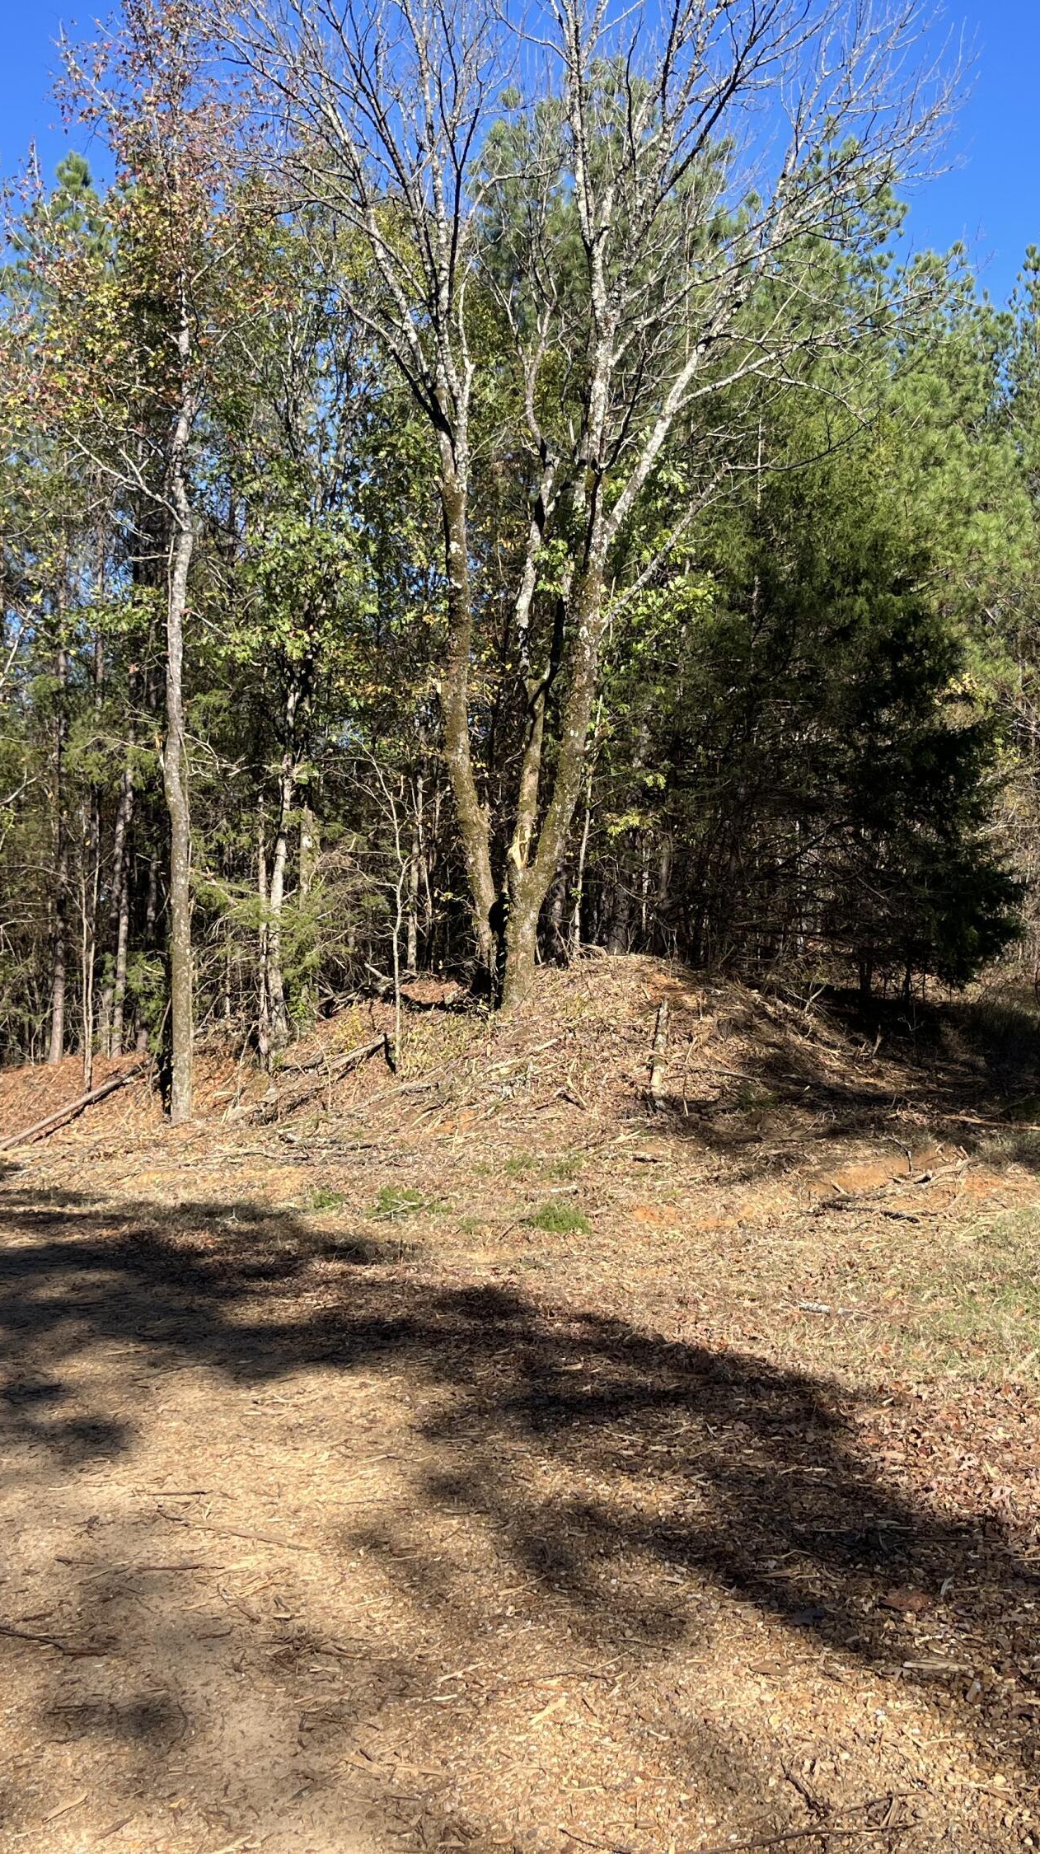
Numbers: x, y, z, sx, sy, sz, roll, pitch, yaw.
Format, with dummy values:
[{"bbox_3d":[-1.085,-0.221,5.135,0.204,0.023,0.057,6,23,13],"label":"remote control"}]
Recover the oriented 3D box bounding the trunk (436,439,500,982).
[{"bbox_3d":[-0.458,-1.872,16.000,0.500,4.693,0.360,1,1,-2],"label":"trunk"}]

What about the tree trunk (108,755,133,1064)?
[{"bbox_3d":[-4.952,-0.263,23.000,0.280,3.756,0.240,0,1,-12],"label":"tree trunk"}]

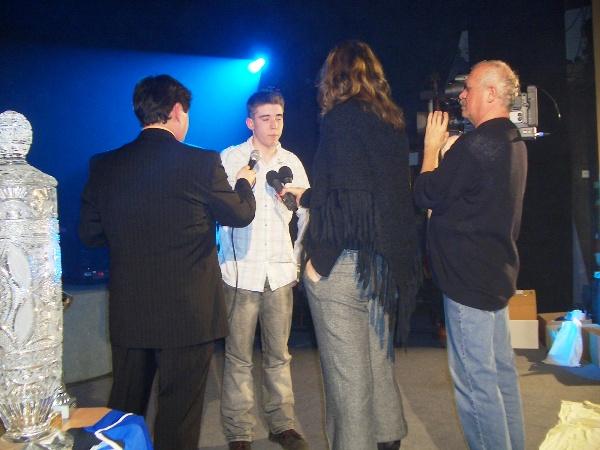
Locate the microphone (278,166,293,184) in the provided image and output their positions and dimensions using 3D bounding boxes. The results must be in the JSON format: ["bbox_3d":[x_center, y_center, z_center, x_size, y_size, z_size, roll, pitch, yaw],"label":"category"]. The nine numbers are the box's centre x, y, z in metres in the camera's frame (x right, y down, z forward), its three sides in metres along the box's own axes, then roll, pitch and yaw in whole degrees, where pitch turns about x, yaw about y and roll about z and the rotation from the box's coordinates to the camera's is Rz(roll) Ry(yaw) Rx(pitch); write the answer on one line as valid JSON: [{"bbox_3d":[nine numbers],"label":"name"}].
[{"bbox_3d":[-0.045,-0.158,2.514,0.056,0.185,0.056,-13,-24,-6],"label":"microphone"}]

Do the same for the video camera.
[{"bbox_3d":[0.799,-0.523,2.700,0.510,0.270,0.230,-2,0,10],"label":"video camera"}]

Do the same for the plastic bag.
[{"bbox_3d":[1.895,0.810,4.340,0.270,0.380,0.180,-2,0,18],"label":"plastic bag"}]

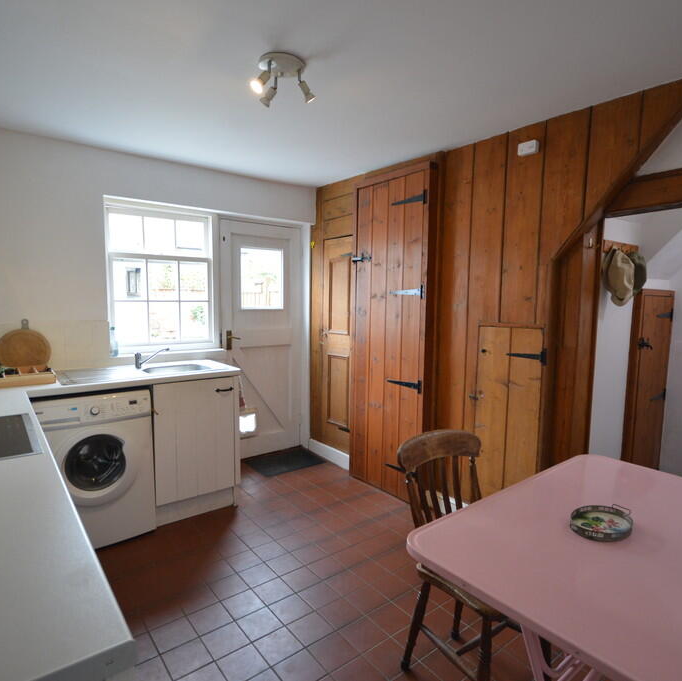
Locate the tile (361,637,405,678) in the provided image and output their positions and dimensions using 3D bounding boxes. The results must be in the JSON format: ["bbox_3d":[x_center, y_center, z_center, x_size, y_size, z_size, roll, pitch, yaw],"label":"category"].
[{"bbox_3d":[0.185,1.231,1.646,0.149,0.012,0.149,-3,6,-38],"label":"tile"}]

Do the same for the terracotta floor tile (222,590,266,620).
[{"bbox_3d":[-0.441,1.202,1.938,0.149,0.012,0.149,-3,6,-38],"label":"terracotta floor tile"}]

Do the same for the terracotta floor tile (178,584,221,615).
[{"bbox_3d":[-0.656,1.196,1.962,0.149,0.013,0.149,-3,6,-38],"label":"terracotta floor tile"}]

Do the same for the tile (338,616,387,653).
[{"bbox_3d":[0.089,1.223,1.768,0.149,0.013,0.149,-3,6,-38],"label":"tile"}]

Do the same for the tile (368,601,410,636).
[{"bbox_3d":[0.210,1.210,1.850,0.150,0.012,0.150,-4,7,-39],"label":"tile"}]

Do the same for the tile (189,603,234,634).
[{"bbox_3d":[-0.562,1.206,1.843,0.149,0.012,0.149,-3,6,-38],"label":"tile"}]

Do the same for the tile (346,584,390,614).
[{"bbox_3d":[0.119,1.200,1.973,0.150,0.012,0.150,-4,7,-39],"label":"tile"}]

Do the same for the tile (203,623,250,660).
[{"bbox_3d":[-0.465,1.219,1.722,0.149,0.013,0.149,-3,6,-38],"label":"tile"}]

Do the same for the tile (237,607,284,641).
[{"bbox_3d":[-0.342,1.205,1.809,0.150,0.012,0.150,-4,7,-39],"label":"tile"}]

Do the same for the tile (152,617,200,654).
[{"bbox_3d":[-0.681,1.214,1.746,0.149,0.013,0.149,-3,6,-38],"label":"tile"}]

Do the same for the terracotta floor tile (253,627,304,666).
[{"bbox_3d":[-0.247,1.215,1.689,0.150,0.012,0.150,-4,7,-39],"label":"terracotta floor tile"}]

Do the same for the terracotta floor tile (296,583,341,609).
[{"bbox_3d":[-0.102,1.205,2.009,0.149,0.012,0.149,-3,6,-38],"label":"terracotta floor tile"}]

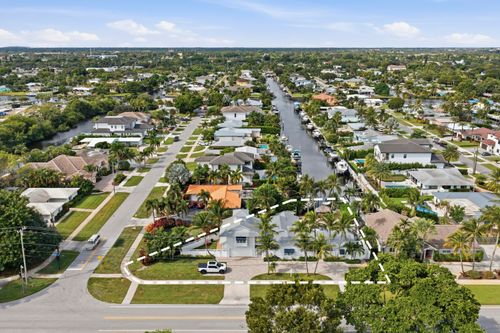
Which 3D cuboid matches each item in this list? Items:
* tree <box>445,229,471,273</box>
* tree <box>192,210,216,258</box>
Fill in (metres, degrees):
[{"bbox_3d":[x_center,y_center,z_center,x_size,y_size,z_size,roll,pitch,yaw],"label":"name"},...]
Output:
[{"bbox_3d":[41.060,17.160,77.210,5.110,9.820,5.110,0,17,1],"label":"tree"},{"bbox_3d":[-9.650,15.007,82.032,4.900,9.700,4.700,0,17,1],"label":"tree"}]

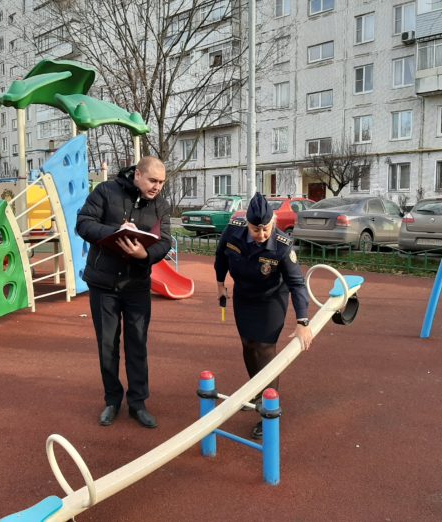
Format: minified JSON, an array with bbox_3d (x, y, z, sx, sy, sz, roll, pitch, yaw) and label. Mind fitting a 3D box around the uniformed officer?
[{"bbox_3d":[0.275,0.319,3.474,0.640,1.540,0.600,0,6,-3],"label":"uniformed officer"}]

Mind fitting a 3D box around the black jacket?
[{"bbox_3d":[-0.632,-0.214,3.390,0.600,0.770,0.440,-3,7,-28],"label":"black jacket"}]

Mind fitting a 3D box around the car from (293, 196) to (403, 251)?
[{"bbox_3d":[3.909,-1.039,14.501,4.380,1.470,1.720,-6,9,-45],"label":"car"}]

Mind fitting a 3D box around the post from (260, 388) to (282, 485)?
[{"bbox_3d":[0.259,0.922,2.740,0.105,0.510,0.105,0,6,0],"label":"post"}]

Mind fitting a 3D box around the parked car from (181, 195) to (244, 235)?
[{"bbox_3d":[0.454,-1.631,19.372,1.620,1.440,4.080,5,8,39],"label":"parked car"}]

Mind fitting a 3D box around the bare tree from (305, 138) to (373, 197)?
[{"bbox_3d":[5.900,-3.818,25.739,3.000,4.200,3.000,6,9,44],"label":"bare tree"}]

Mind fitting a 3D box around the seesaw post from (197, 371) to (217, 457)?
[{"bbox_3d":[-0.079,0.887,3.040,0.105,0.500,0.105,0,6,0],"label":"seesaw post"}]

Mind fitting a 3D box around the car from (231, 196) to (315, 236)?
[{"bbox_3d":[2.279,-1.358,17.308,1.670,1.440,4.250,6,8,43],"label":"car"}]

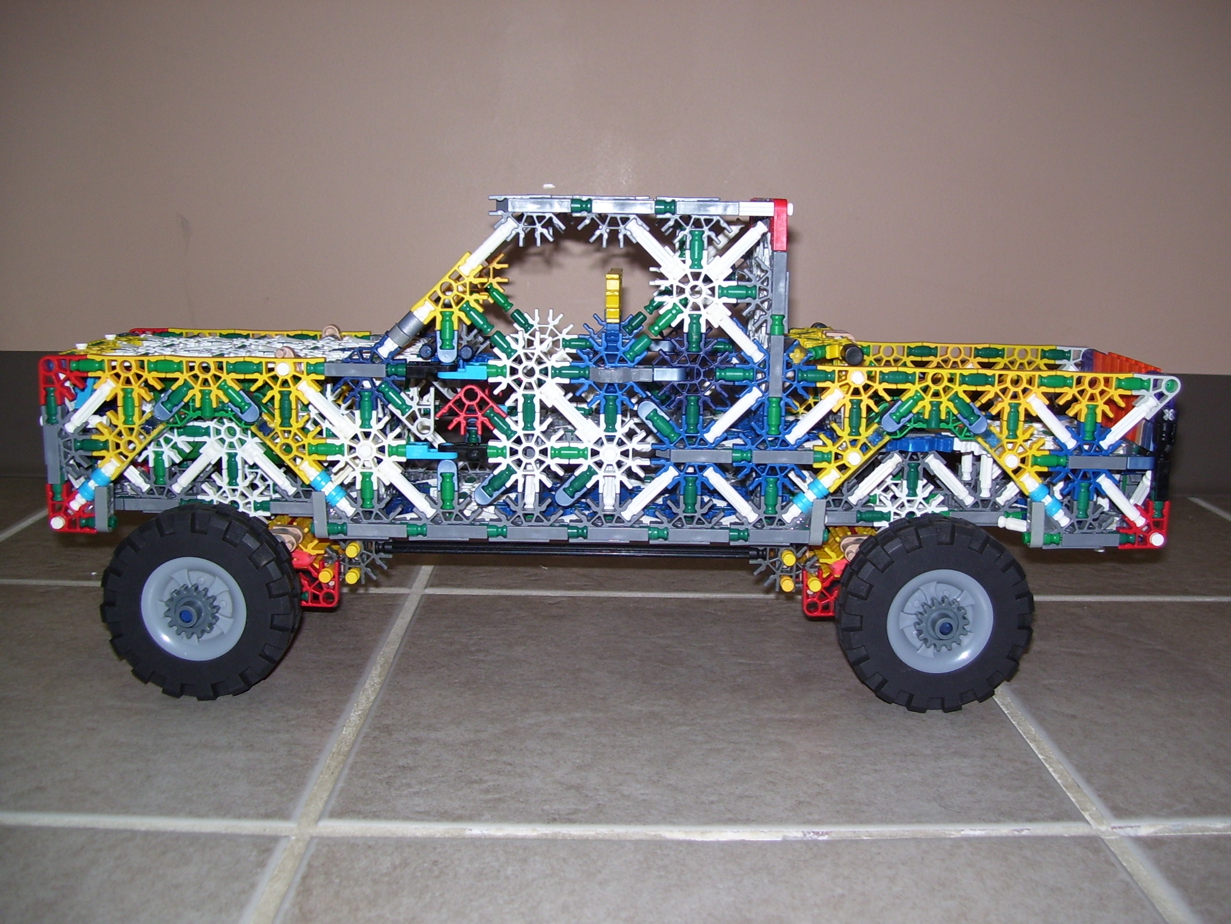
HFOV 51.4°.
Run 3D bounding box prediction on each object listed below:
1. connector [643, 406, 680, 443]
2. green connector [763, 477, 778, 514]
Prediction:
[{"bbox_3d":[0.022,-0.017,0.596,0.006,0.017,0.006,-44,6,5],"label":"connector"},{"bbox_3d":[0.072,0.016,0.591,0.006,0.017,0.006,-1,10,0],"label":"green connector"}]

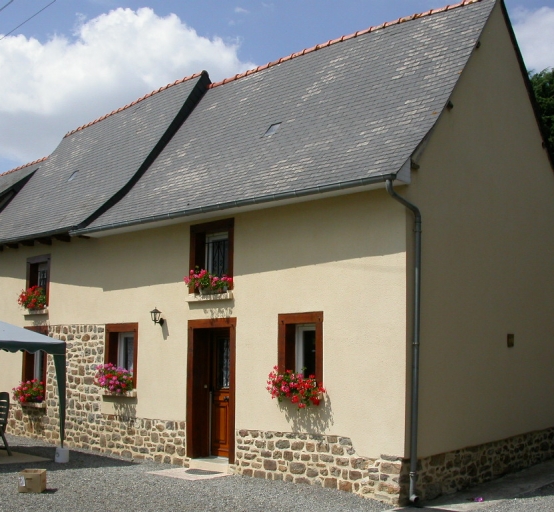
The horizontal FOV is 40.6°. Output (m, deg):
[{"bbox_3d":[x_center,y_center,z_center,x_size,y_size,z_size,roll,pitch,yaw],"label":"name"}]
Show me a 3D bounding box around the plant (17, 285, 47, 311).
[{"bbox_3d":[-5.183,0.878,15.843,0.750,0.500,0.420,-6,-11,41],"label":"plant"}]

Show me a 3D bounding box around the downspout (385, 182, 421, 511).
[{"bbox_3d":[1.625,1.112,9.749,0.180,4.100,0.700,-6,-11,41],"label":"downspout"}]

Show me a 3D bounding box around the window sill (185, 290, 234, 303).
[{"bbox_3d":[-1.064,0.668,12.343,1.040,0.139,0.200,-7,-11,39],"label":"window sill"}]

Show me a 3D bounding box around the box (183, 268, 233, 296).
[{"bbox_3d":[-1.138,0.449,12.441,0.980,0.400,0.340,-6,-11,41],"label":"box"}]

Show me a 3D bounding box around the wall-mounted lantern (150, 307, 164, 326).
[{"bbox_3d":[-2.087,1.057,13.078,0.190,0.330,0.250,-6,-11,41],"label":"wall-mounted lantern"}]

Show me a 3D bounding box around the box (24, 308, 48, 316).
[{"bbox_3d":[-5.083,1.200,15.827,0.920,0.150,0.240,-6,-11,41],"label":"box"}]

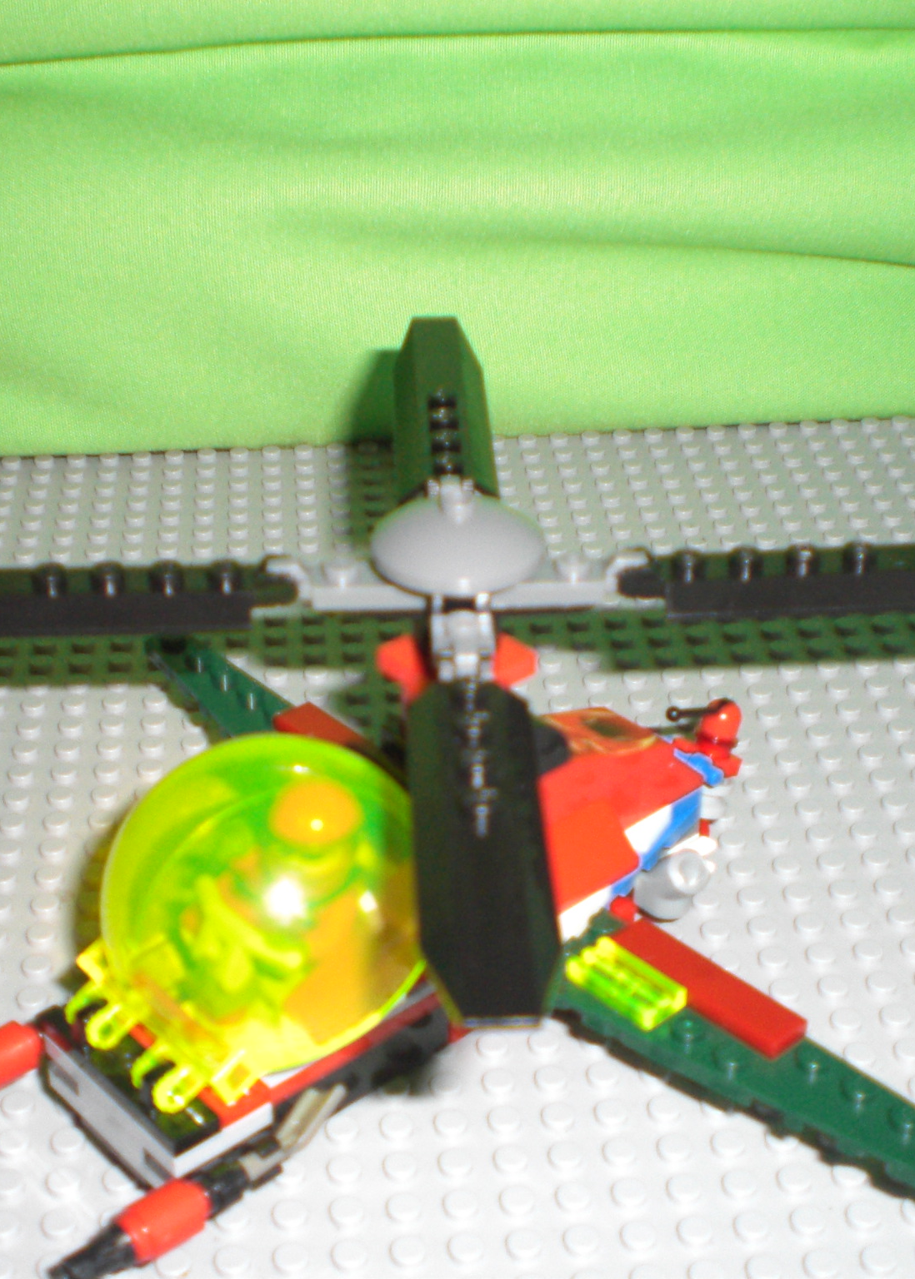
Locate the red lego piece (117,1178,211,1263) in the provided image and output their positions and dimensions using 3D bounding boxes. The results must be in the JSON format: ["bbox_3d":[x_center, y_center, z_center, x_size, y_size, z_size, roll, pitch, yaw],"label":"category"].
[{"bbox_3d":[-0.038,0.076,0.246,0.010,0.008,0.008,-25,39,-36],"label":"red lego piece"}]

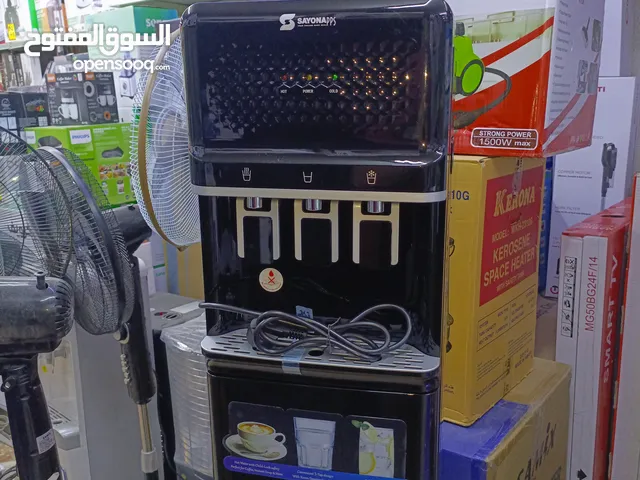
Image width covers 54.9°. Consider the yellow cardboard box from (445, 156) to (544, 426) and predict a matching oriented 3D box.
[{"bbox_3d":[0.254,0.060,1.367,0.345,0.505,0.345,9,15,37],"label":"yellow cardboard box"}]

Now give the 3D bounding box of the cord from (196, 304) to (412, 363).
[{"bbox_3d":[-0.027,0.110,0.848,0.300,0.056,0.105,3,13,14],"label":"cord"}]

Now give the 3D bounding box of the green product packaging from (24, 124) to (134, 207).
[{"bbox_3d":[-0.872,-0.277,2.309,0.235,0.290,0.322,6,14,29],"label":"green product packaging"}]

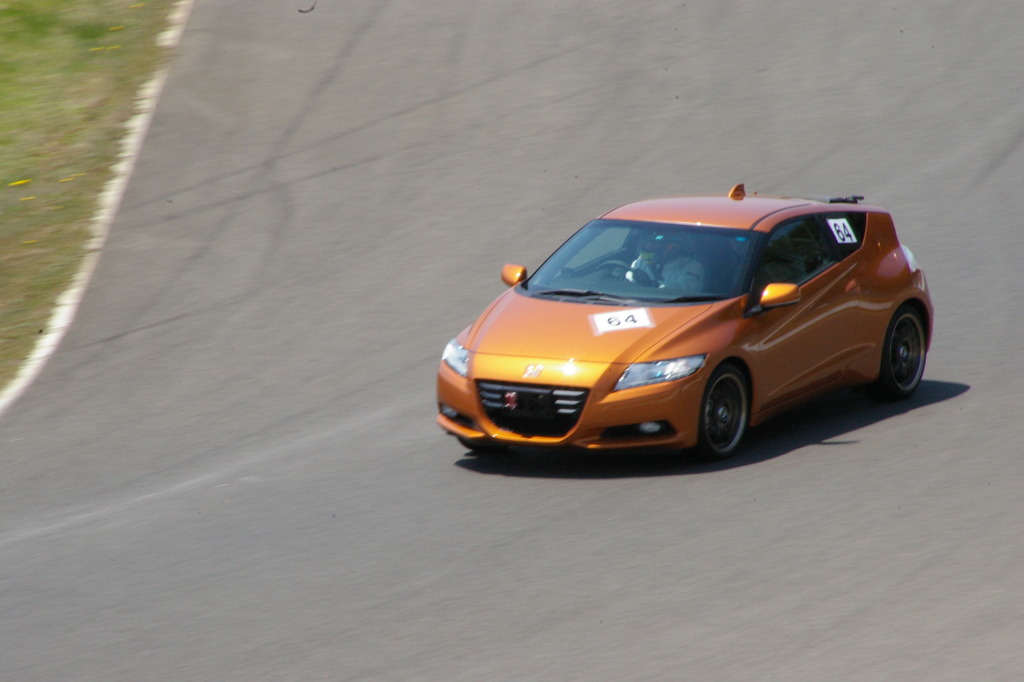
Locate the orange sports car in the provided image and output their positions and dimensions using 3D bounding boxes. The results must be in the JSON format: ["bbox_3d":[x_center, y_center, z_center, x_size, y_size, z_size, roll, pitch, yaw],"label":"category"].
[{"bbox_3d":[1.068,-0.170,64.300,1.820,1.380,4.080,4,10,28],"label":"orange sports car"}]

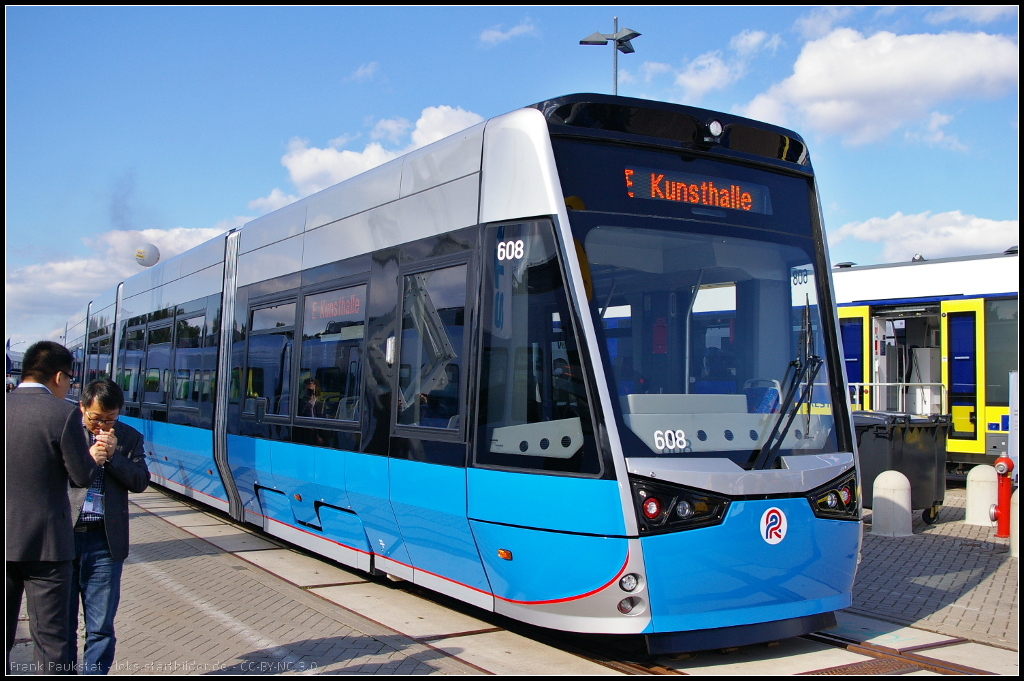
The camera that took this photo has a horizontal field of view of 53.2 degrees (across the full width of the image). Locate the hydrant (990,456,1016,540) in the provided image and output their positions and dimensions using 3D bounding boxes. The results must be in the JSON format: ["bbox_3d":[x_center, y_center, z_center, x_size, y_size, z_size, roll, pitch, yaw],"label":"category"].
[{"bbox_3d":[5.548,1.747,11.569,0.280,0.930,0.260,2,-3,-17],"label":"hydrant"}]

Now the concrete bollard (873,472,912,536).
[{"bbox_3d":[4.291,1.832,11.535,0.430,0.710,0.430,3,-4,-32],"label":"concrete bollard"}]

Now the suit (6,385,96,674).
[{"bbox_3d":[-1.852,0.902,4.091,0.540,1.440,0.360,-1,-4,37],"label":"suit"}]

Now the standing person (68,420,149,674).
[{"bbox_3d":[-1.746,0.913,4.441,0.500,1.580,0.380,0,-3,25],"label":"standing person"}]

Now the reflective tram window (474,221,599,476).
[{"bbox_3d":[0.167,0.012,5.940,0.920,1.470,0.130,-1,-4,36],"label":"reflective tram window"}]

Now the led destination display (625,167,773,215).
[{"bbox_3d":[1.221,-0.905,6.456,1.140,0.210,0.100,3,-17,-32],"label":"led destination display"}]

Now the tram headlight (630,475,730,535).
[{"bbox_3d":[0.918,0.896,5.633,0.600,0.330,0.170,2,-13,-23],"label":"tram headlight"}]

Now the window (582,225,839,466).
[{"bbox_3d":[1.371,0.011,6.139,1.800,1.400,0.210,3,-17,-32],"label":"window"}]

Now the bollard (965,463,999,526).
[{"bbox_3d":[5.876,1.925,12.743,0.430,0.710,0.430,3,-4,-32],"label":"bollard"}]

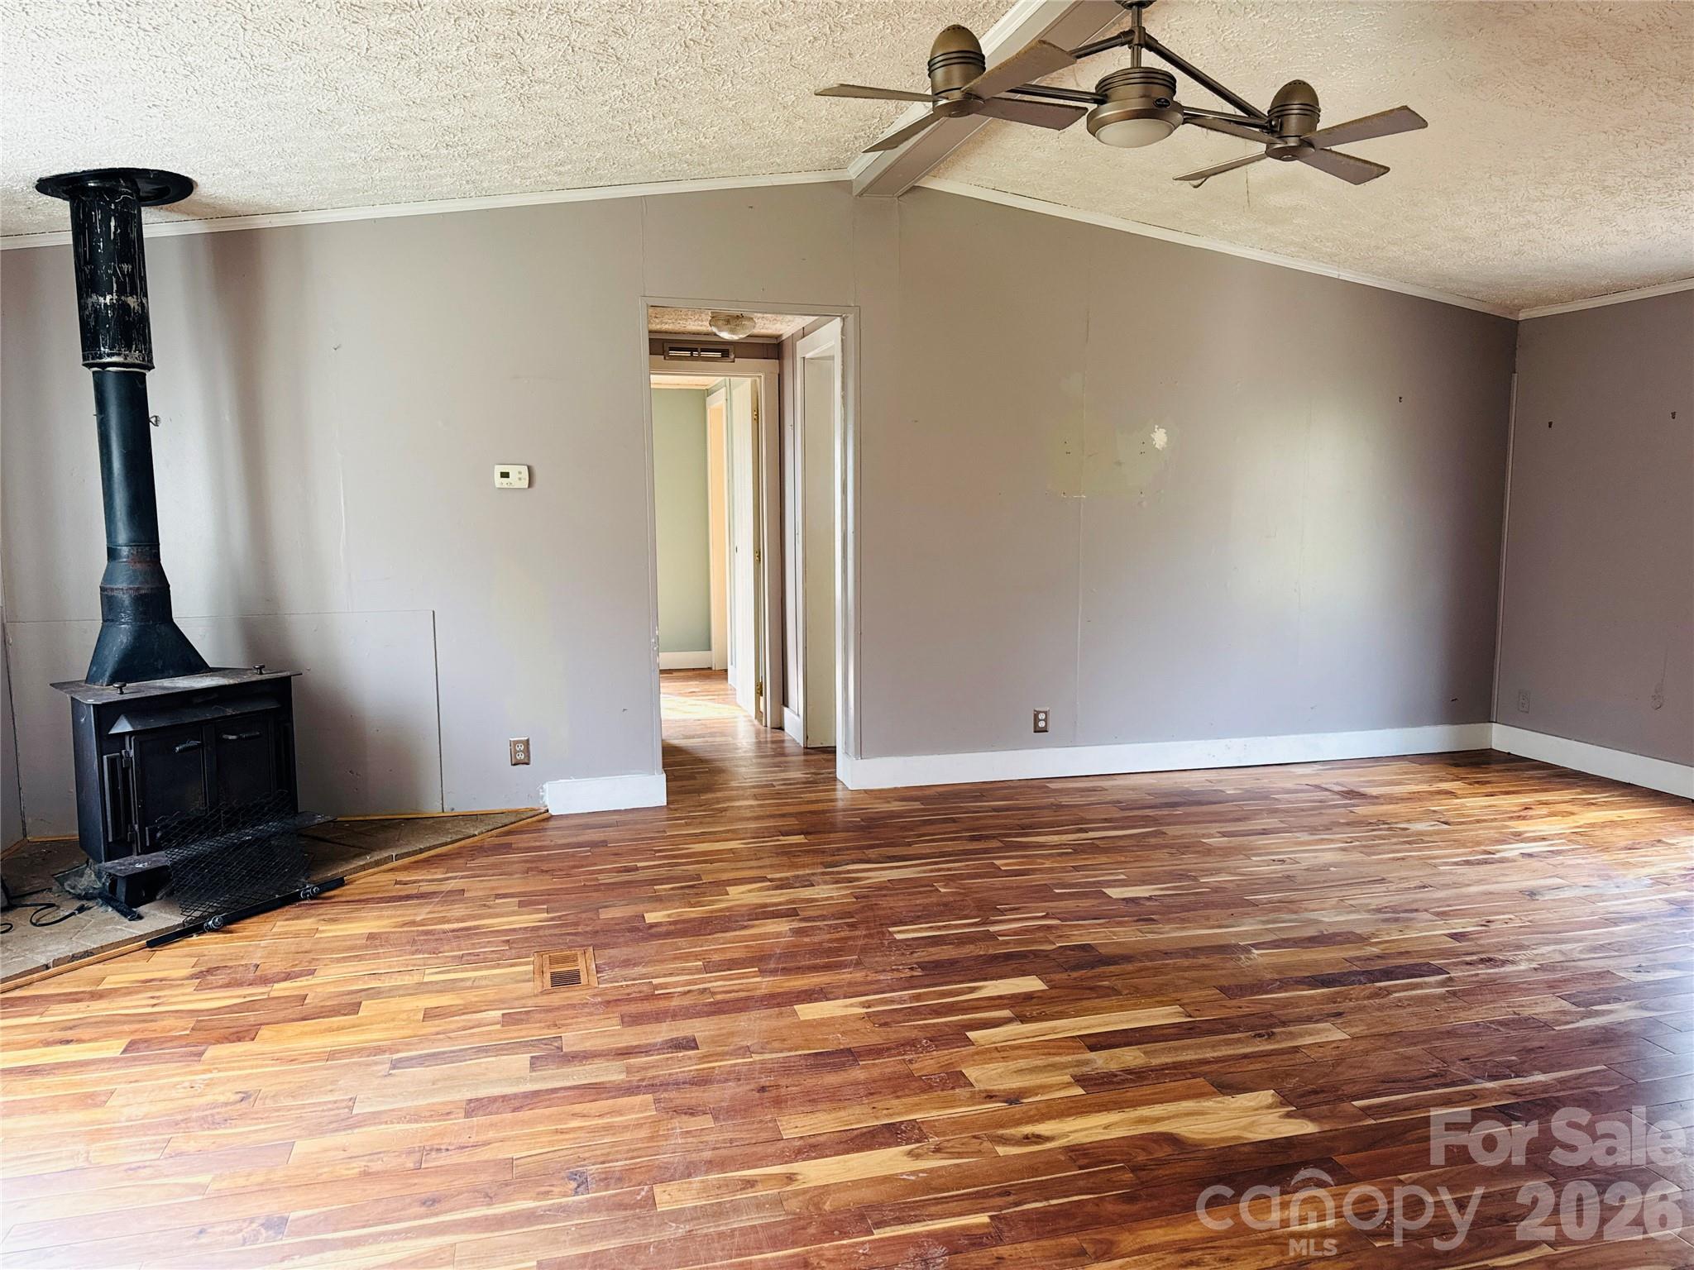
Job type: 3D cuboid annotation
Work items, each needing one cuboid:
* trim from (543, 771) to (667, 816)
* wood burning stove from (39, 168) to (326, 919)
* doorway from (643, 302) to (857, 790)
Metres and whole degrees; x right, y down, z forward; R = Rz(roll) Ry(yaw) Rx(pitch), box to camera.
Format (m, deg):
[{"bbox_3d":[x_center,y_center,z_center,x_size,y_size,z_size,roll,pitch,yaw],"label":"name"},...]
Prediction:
[{"bbox_3d":[-1.047,0.687,5.122,0.510,0.139,0.020,-2,6,-14],"label":"trim"},{"bbox_3d":[-2.354,-0.342,4.035,0.702,2.385,0.786,3,7,29],"label":"wood burning stove"},{"bbox_3d":[-0.408,-0.355,5.224,0.949,2.181,0.130,-2,6,-14],"label":"doorway"}]

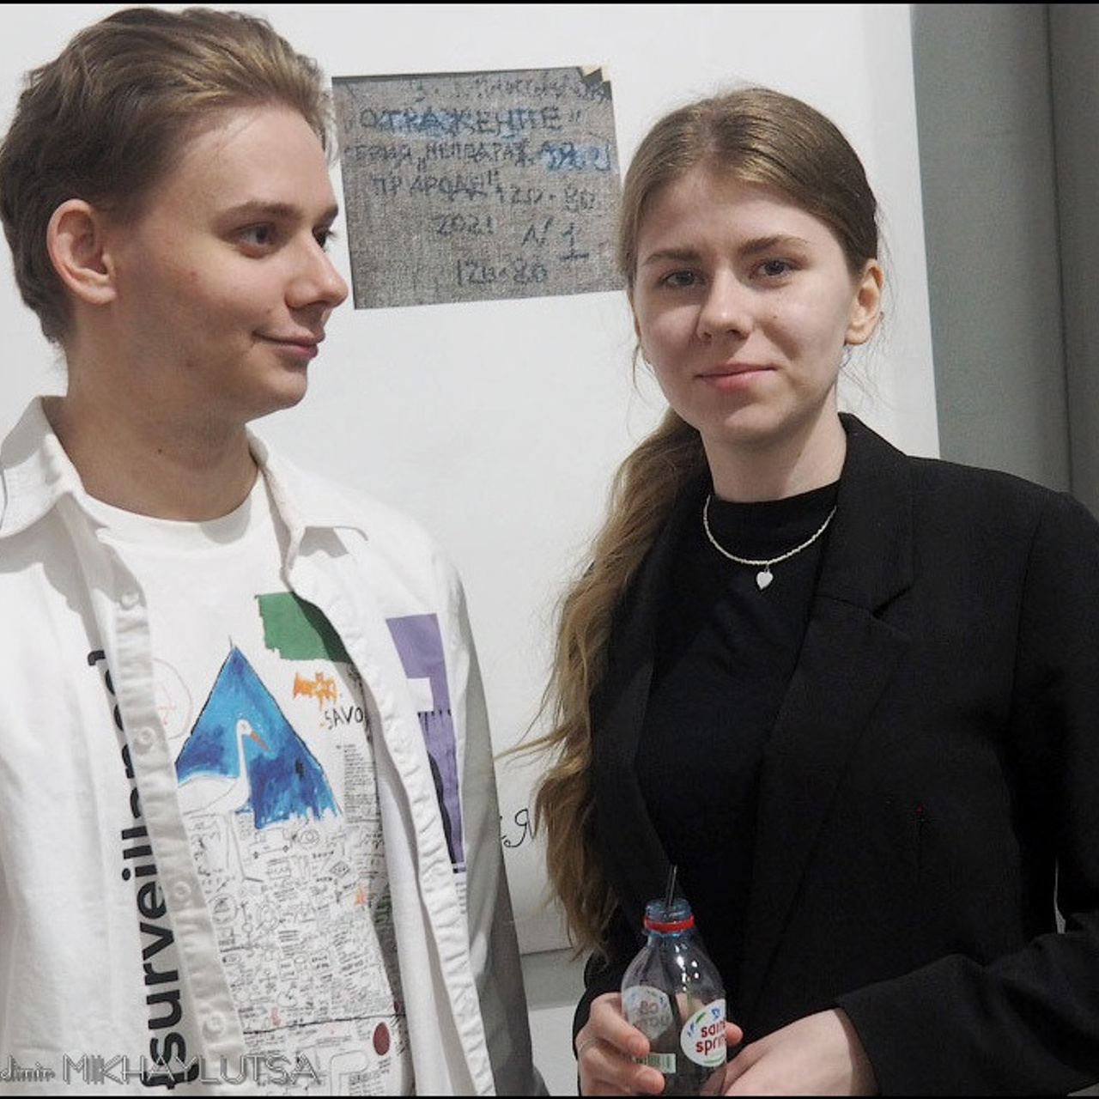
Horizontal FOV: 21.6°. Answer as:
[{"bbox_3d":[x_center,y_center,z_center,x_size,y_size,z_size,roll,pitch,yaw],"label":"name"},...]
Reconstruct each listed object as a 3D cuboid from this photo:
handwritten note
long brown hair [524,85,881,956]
[{"bbox_3d":[-0.054,-0.306,2.420,0.245,0.193,0.006,-6,1,-18],"label":"handwritten note"},{"bbox_3d":[0.108,-0.021,1.920,0.240,0.560,0.220,-4,3,15],"label":"long brown hair"}]

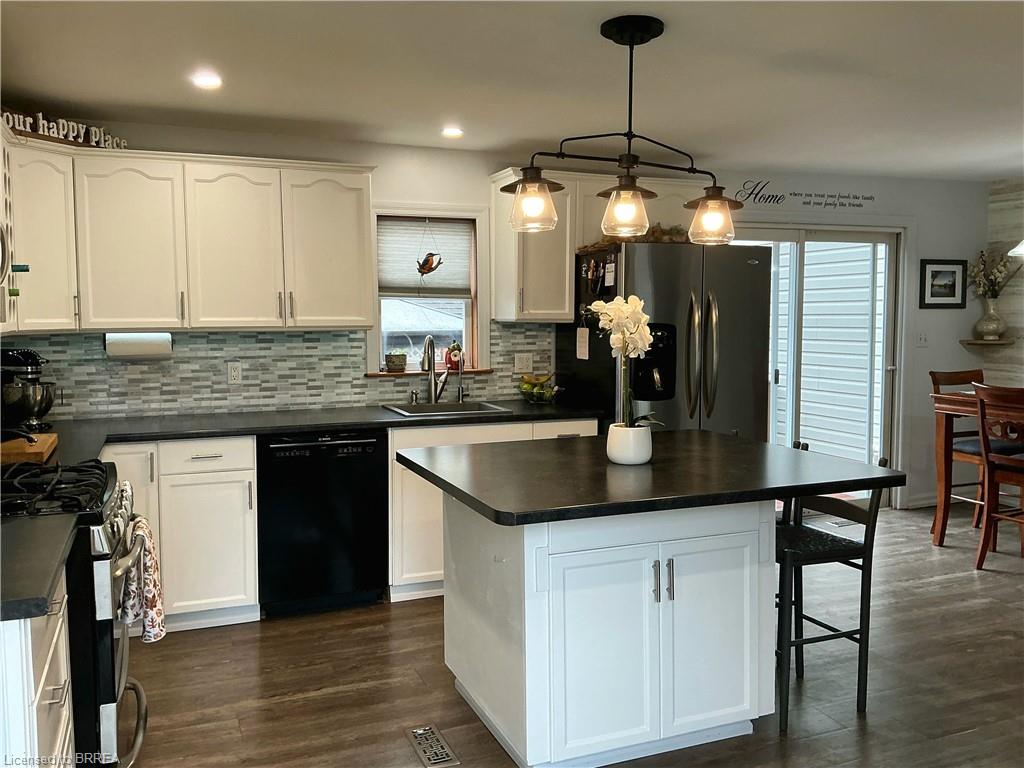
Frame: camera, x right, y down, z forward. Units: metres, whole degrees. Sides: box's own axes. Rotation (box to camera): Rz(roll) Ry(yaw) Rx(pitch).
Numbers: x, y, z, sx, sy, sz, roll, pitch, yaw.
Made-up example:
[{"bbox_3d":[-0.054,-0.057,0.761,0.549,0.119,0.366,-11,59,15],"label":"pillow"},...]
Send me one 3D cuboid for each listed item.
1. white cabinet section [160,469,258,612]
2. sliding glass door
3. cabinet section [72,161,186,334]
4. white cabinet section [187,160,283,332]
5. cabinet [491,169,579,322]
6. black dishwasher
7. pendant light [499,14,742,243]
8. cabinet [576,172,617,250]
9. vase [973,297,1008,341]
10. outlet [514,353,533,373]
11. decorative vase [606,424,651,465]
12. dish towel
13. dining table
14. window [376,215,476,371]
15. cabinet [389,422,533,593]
[{"bbox_3d":[-1.451,0.679,3.952,0.402,0.628,0.580,-2,5,-22],"label":"white cabinet section"},{"bbox_3d":[1.939,-0.069,5.634,1.717,2.010,0.121,-2,5,-21],"label":"sliding glass door"},{"bbox_3d":[-1.786,-0.643,3.916,0.454,0.753,0.330,-2,5,-22],"label":"cabinet section"},{"bbox_3d":[-1.373,-0.657,4.085,0.440,0.753,0.330,-2,5,-22],"label":"white cabinet section"},{"bbox_3d":[0.122,-0.753,4.637,0.375,0.810,0.350,-2,5,-22],"label":"cabinet"},{"bbox_3d":[-0.975,0.635,4.142,0.600,0.860,0.600,-2,5,-22],"label":"black dishwasher"},{"bbox_3d":[0.392,-0.824,2.751,0.910,0.700,0.225,-2,5,-22],"label":"pendant light"},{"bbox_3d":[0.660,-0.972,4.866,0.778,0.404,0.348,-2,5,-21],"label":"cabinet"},{"bbox_3d":[3.462,-0.466,5.991,0.232,0.307,0.232,-2,5,-21],"label":"vase"},{"bbox_3d":[0.076,-0.123,4.844,0.114,0.116,0.012,-2,5,-22],"label":"outlet"},{"bbox_3d":[0.403,0.205,2.836,0.154,0.126,0.154,0,5,0],"label":"decorative vase"},{"bbox_3d":[-1.126,0.587,2.535,0.100,0.355,0.240,-2,5,-22],"label":"dish towel"},{"bbox_3d":[3.220,0.563,4.771,0.950,0.930,1.200,-2,5,-22],"label":"dining table"},{"bbox_3d":[-0.478,-0.505,4.689,0.585,0.858,0.111,-2,5,-21],"label":"window"},{"bbox_3d":[-0.356,0.608,4.451,0.768,0.858,0.616,-2,5,-21],"label":"cabinet"}]

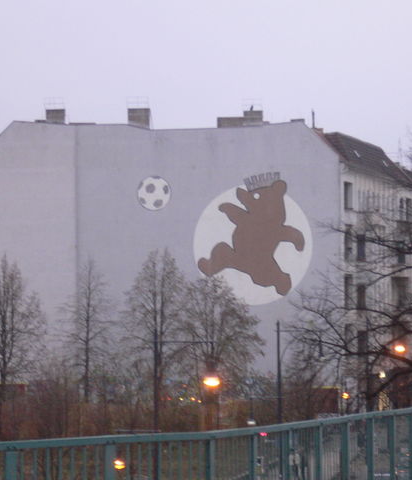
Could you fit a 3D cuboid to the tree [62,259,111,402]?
[{"bbox_3d":[-7.510,6.280,122.000,3.020,10.240,3.020,0,-3,0],"label":"tree"}]

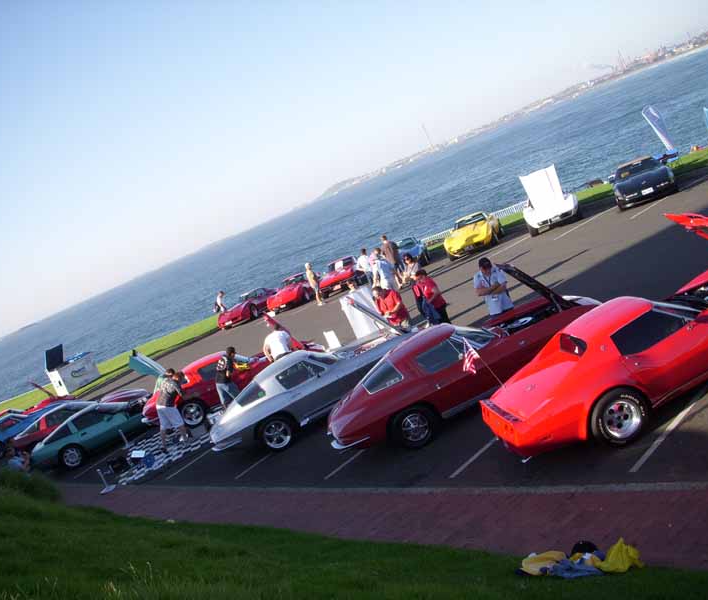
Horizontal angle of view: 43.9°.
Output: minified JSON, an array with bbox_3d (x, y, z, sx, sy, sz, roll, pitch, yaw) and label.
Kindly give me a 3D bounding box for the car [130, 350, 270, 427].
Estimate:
[{"bbox_3d":[-2.742,1.769,20.256,4.500,1.270,1.770,-24,7,-6],"label":"car"}]

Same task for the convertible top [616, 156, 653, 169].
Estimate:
[{"bbox_3d":[8.874,-4.229,27.884,1.220,0.360,1.200,-21,8,19],"label":"convertible top"}]

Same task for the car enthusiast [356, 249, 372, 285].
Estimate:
[{"bbox_3d":[0.541,-1.012,30.643,0.520,1.620,0.480,-26,8,-25],"label":"car enthusiast"}]

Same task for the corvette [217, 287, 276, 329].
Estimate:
[{"bbox_3d":[-4.713,0.223,39.718,1.760,1.230,4.650,-20,8,26],"label":"corvette"}]

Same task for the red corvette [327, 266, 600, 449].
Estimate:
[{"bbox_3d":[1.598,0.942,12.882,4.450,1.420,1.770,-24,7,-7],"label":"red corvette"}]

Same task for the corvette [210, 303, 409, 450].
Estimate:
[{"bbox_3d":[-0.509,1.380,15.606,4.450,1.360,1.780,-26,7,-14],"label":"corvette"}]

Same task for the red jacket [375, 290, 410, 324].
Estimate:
[{"bbox_3d":[0.685,0.155,17.068,0.520,0.720,0.380,-18,9,40],"label":"red jacket"}]

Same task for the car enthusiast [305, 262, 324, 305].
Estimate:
[{"bbox_3d":[-1.699,-0.592,34.946,0.380,1.710,0.480,-20,8,25],"label":"car enthusiast"}]

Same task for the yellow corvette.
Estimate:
[{"bbox_3d":[4.405,-2.556,32.770,1.760,1.210,4.650,-21,8,19],"label":"yellow corvette"}]

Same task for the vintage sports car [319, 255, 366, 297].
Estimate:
[{"bbox_3d":[-0.430,-1.175,36.249,1.770,1.260,4.450,-21,7,14],"label":"vintage sports car"}]

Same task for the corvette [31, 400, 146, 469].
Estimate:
[{"bbox_3d":[-6.022,3.010,22.453,4.450,1.190,1.820,-26,7,-13],"label":"corvette"}]

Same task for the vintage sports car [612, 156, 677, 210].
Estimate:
[{"bbox_3d":[8.949,-3.778,27.606,1.820,1.190,4.500,-21,8,19],"label":"vintage sports car"}]

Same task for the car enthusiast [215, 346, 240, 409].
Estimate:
[{"bbox_3d":[-2.710,1.774,19.118,0.620,1.520,0.520,-27,8,-30],"label":"car enthusiast"}]

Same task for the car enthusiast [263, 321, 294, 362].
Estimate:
[{"bbox_3d":[-1.475,1.238,18.912,0.580,1.450,0.720,-22,7,12],"label":"car enthusiast"}]

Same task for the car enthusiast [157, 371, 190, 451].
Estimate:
[{"bbox_3d":[-3.809,2.332,18.533,0.750,1.500,0.550,-26,8,-22],"label":"car enthusiast"}]

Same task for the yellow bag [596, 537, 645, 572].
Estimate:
[{"bbox_3d":[1.968,1.894,6.511,0.310,0.190,0.220,-24,7,0],"label":"yellow bag"}]

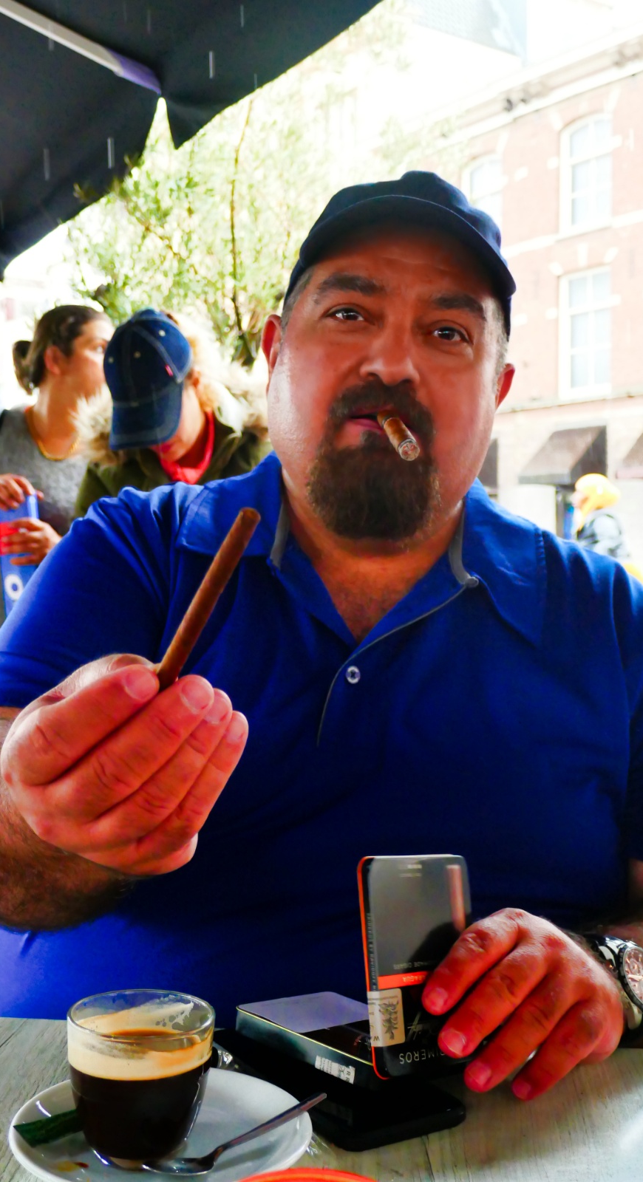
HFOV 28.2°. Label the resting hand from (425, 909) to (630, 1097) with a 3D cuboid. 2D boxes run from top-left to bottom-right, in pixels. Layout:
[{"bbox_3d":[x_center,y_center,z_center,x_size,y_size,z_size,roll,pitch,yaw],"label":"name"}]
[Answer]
[{"bbox_3d":[0.100,0.209,0.660,0.122,0.084,0.085,-2,2,-44],"label":"resting hand"}]

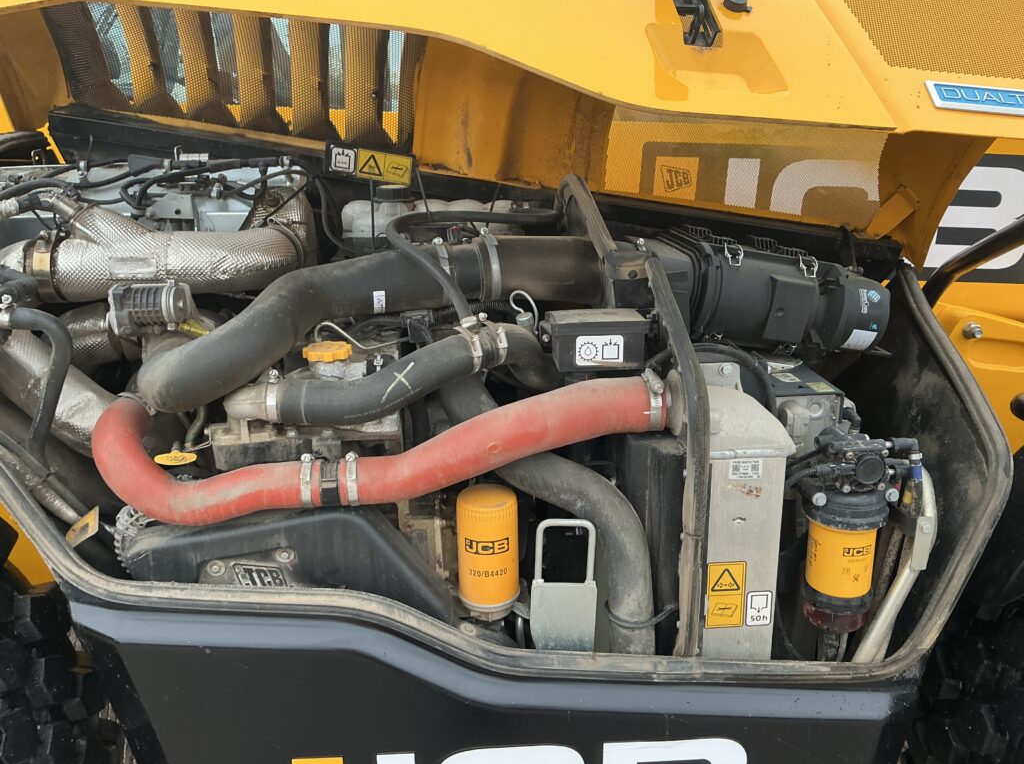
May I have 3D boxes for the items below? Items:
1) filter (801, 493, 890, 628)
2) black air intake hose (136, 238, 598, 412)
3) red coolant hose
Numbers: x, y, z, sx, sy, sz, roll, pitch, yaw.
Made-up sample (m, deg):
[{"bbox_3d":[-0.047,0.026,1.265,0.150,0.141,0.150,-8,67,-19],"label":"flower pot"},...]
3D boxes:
[{"bbox_3d":[0.439,0.237,1.100,0.106,0.175,0.106,-4,17,-8],"label":"filter"},{"bbox_3d":[-0.222,-0.105,1.375,0.767,0.244,0.208,-2,17,-2],"label":"black air intake hose"},{"bbox_3d":[-0.183,0.079,1.138,0.765,0.188,0.178,-2,17,-2],"label":"red coolant hose"}]

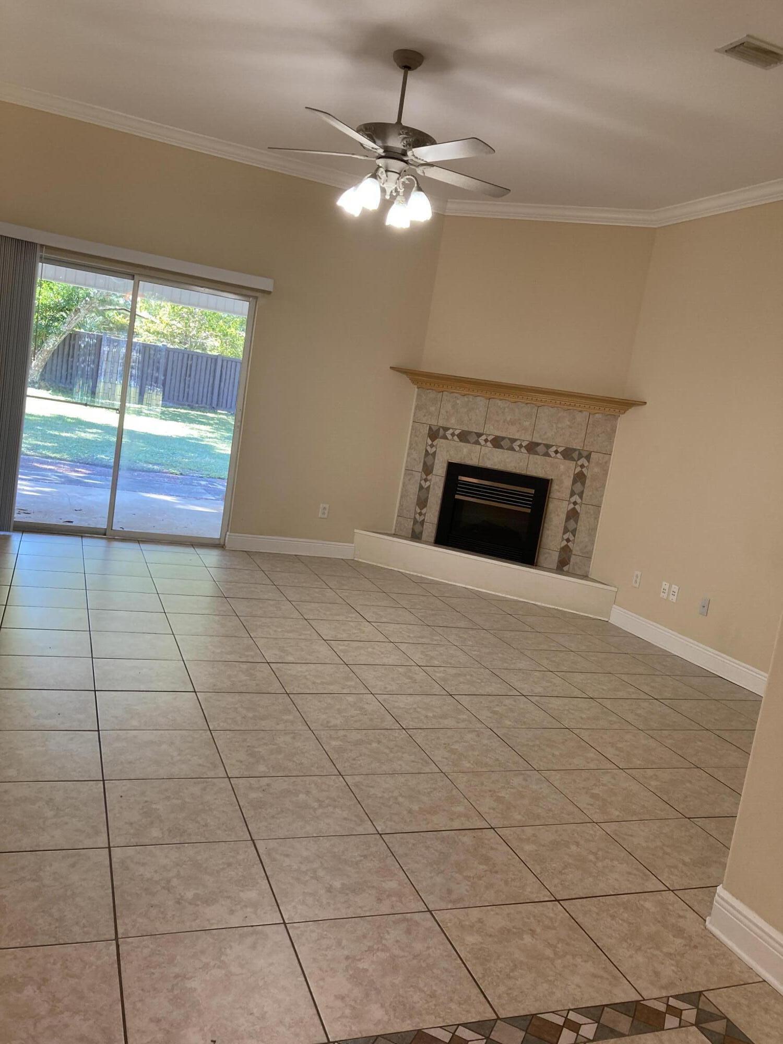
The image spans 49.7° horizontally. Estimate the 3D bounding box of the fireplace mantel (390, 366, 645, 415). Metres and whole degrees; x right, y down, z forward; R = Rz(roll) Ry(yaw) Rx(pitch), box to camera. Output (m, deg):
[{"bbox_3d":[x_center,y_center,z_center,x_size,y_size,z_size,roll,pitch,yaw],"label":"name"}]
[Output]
[{"bbox_3d":[0.969,-1.030,6.748,2.101,0.135,0.200,12,8,23],"label":"fireplace mantel"}]

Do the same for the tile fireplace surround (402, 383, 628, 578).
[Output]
[{"bbox_3d":[0.900,-0.360,6.951,1.730,1.290,0.060,12,8,23],"label":"tile fireplace surround"}]

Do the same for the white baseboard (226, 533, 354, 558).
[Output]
[{"bbox_3d":[-0.840,0.204,7.097,1.100,0.125,0.020,6,8,-22],"label":"white baseboard"}]

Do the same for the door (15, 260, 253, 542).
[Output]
[{"bbox_3d":[-2.031,-0.860,6.501,1.720,2.010,0.100,6,8,-22],"label":"door"}]

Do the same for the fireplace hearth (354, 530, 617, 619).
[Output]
[{"bbox_3d":[0.729,0.403,6.918,2.220,0.250,0.270,12,8,24],"label":"fireplace hearth"}]

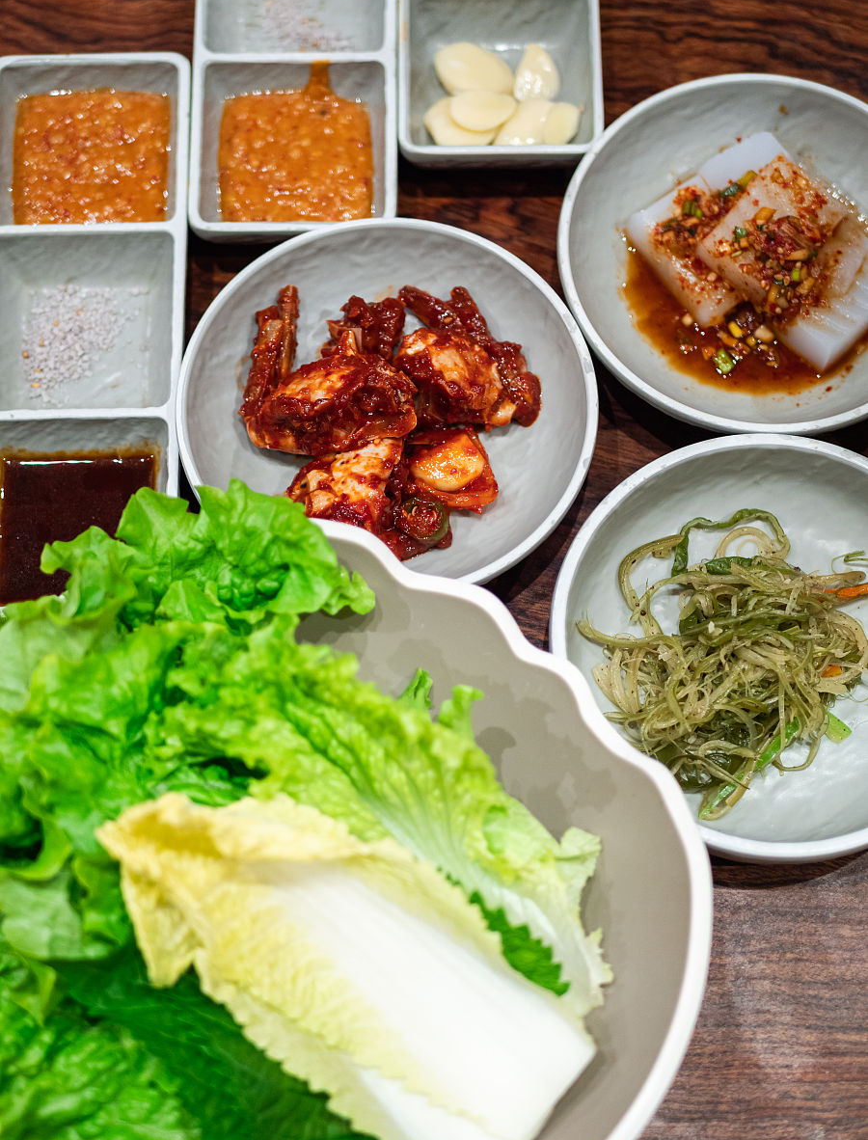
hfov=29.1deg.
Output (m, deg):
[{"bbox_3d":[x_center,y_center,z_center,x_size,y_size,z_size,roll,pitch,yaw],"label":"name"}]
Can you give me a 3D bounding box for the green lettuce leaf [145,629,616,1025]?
[{"bbox_3d":[-0.011,0.078,0.512,0.174,0.045,0.080,41,74,-18],"label":"green lettuce leaf"}]

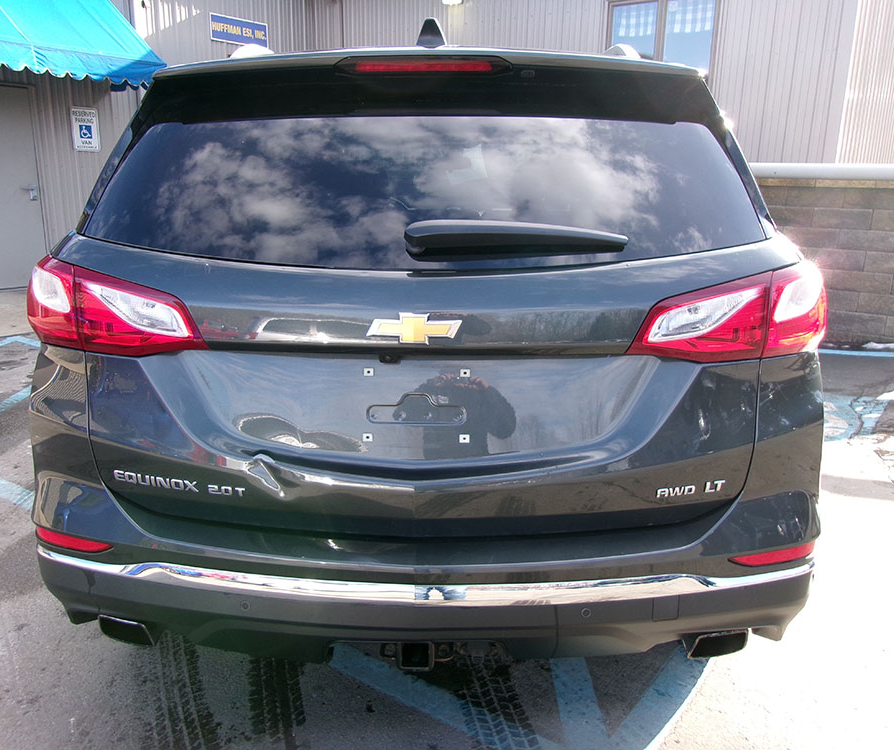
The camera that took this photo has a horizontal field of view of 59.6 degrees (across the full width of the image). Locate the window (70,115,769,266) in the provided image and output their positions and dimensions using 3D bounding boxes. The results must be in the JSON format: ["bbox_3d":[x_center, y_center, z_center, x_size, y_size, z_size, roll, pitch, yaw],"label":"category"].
[{"bbox_3d":[-0.048,-0.378,1.602,1.428,0.428,0.116,1,-23,1],"label":"window"}]

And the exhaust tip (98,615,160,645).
[{"bbox_3d":[-0.655,0.508,1.637,0.125,0.065,0.130,1,15,1],"label":"exhaust tip"}]

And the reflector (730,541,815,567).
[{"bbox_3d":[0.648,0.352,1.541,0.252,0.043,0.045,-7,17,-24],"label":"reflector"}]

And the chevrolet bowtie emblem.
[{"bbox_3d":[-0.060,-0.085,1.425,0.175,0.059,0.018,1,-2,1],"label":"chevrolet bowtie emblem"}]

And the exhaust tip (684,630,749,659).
[{"bbox_3d":[0.540,0.520,1.618,0.125,0.065,0.130,1,15,1],"label":"exhaust tip"}]

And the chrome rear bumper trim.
[{"bbox_3d":[-0.057,0.376,1.546,1.650,0.069,0.275,1,15,1],"label":"chrome rear bumper trim"}]

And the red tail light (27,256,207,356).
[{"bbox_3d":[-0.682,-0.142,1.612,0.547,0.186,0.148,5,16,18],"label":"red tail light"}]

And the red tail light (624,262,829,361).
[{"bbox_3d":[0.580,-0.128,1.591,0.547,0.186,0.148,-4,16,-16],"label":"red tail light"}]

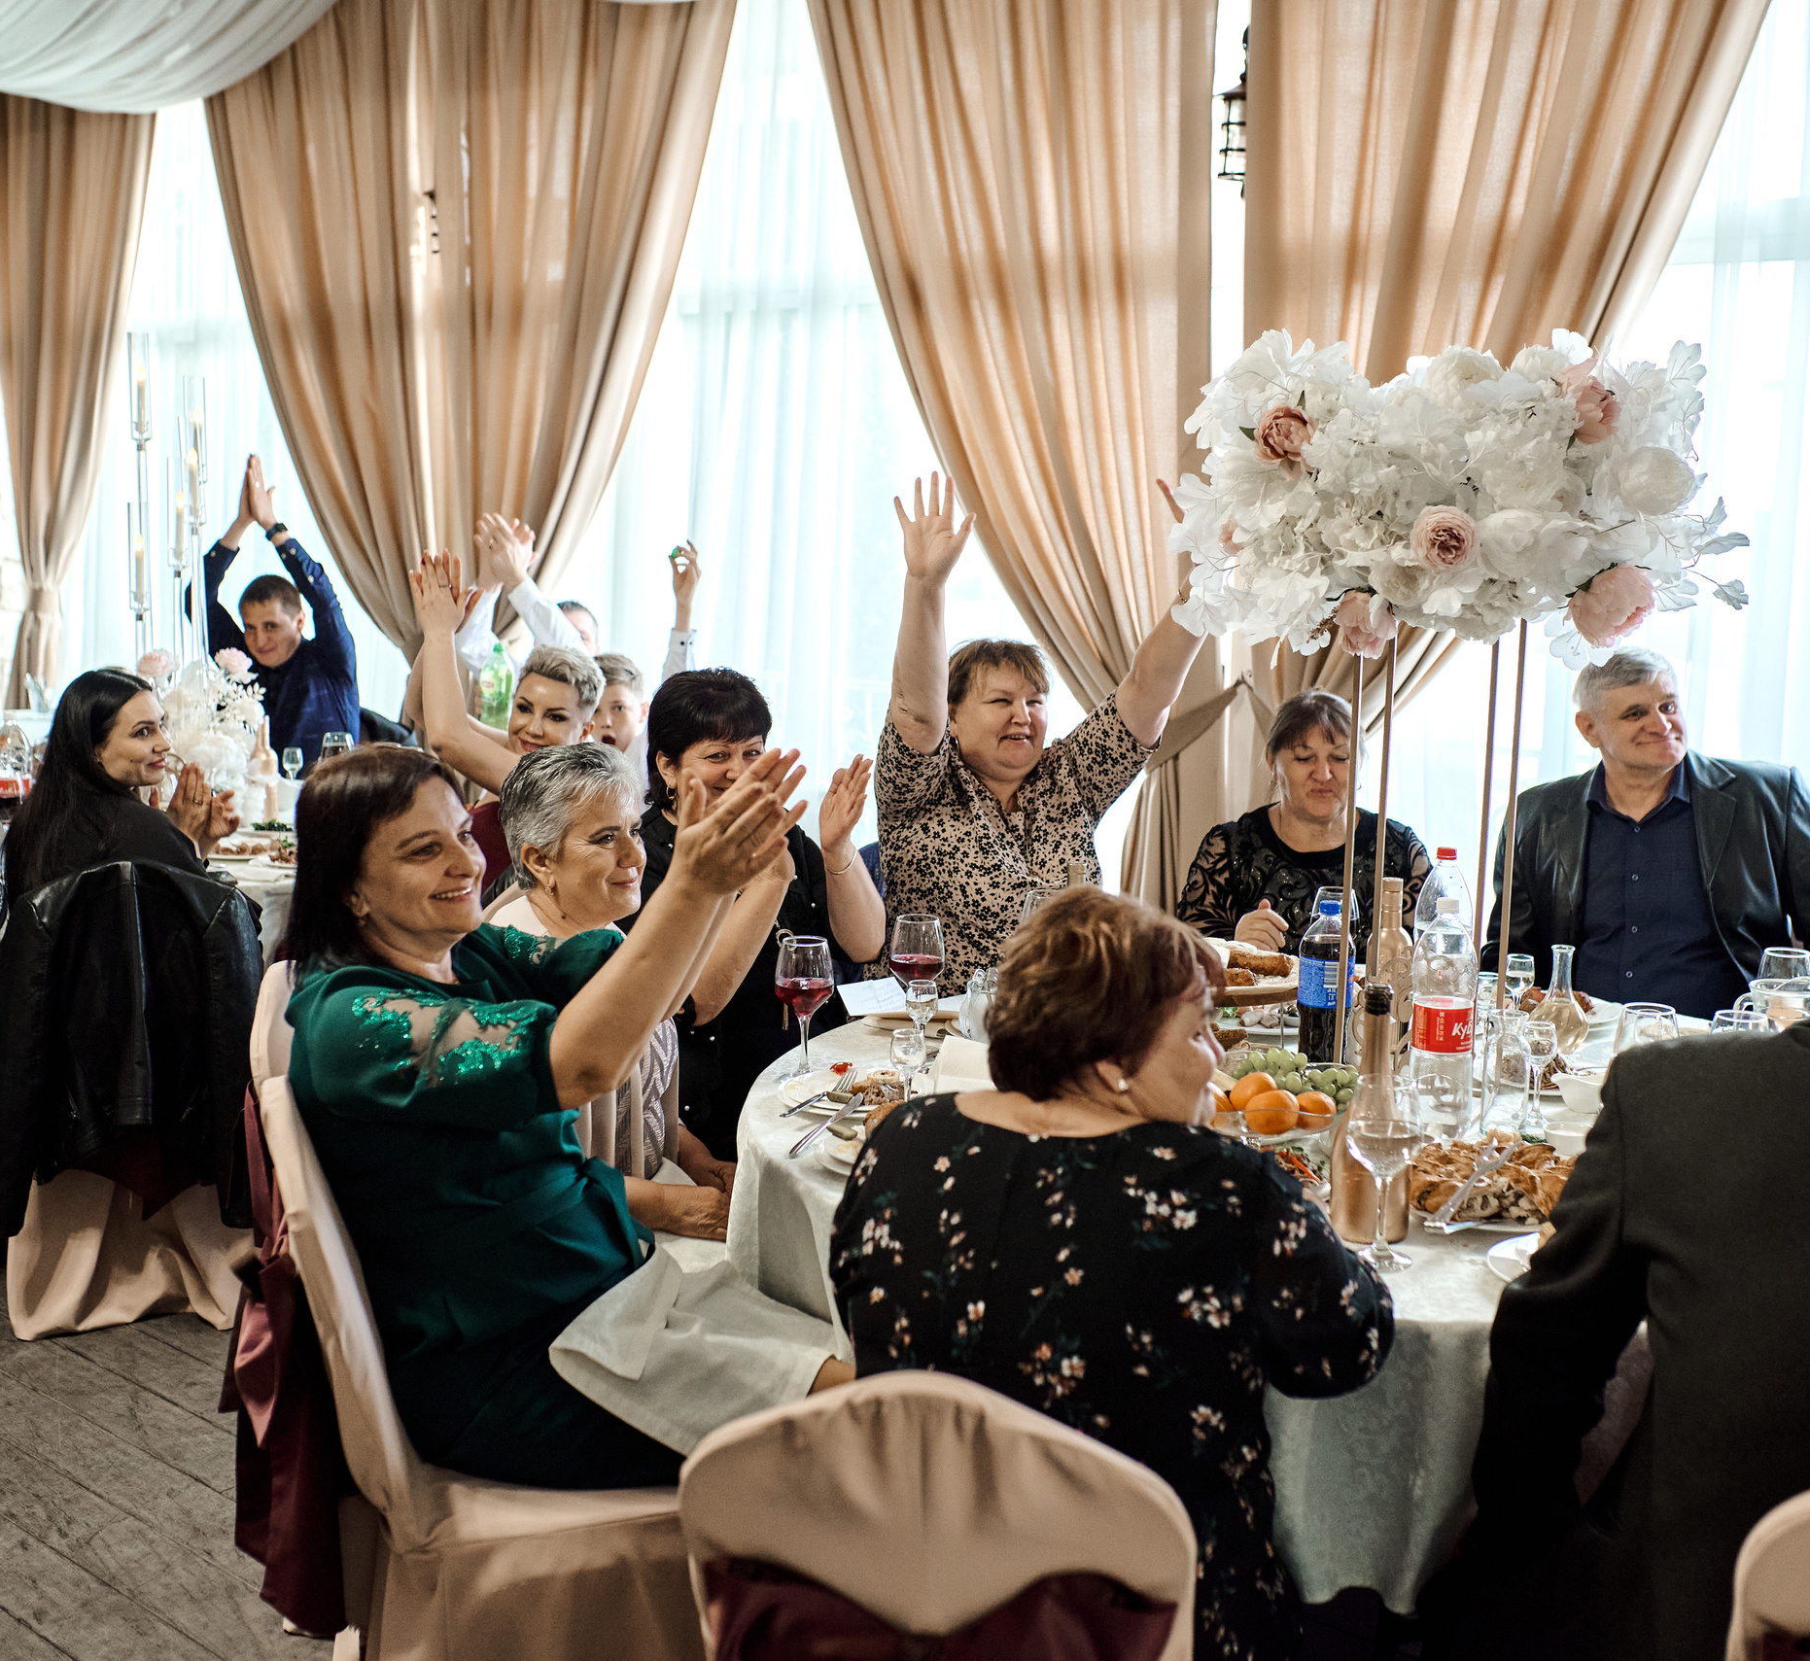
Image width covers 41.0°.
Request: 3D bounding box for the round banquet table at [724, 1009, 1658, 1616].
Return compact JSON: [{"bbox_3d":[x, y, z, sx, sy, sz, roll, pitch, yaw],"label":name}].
[{"bbox_3d":[0.645,0.772,3.539,1.800,0.760,1.800,1,9,0],"label":"round banquet table"}]

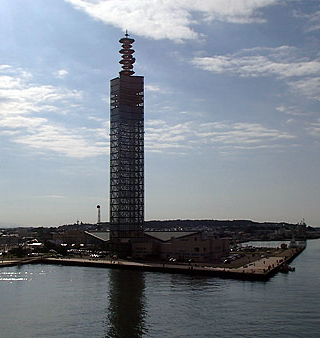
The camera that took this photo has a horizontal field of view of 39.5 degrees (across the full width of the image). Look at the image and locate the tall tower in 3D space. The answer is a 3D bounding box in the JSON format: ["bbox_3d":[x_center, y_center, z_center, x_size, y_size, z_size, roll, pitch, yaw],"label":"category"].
[{"bbox_3d":[-20.355,-17.758,279.072,16.300,143.600,16.300,3,-9,-25],"label":"tall tower"}]

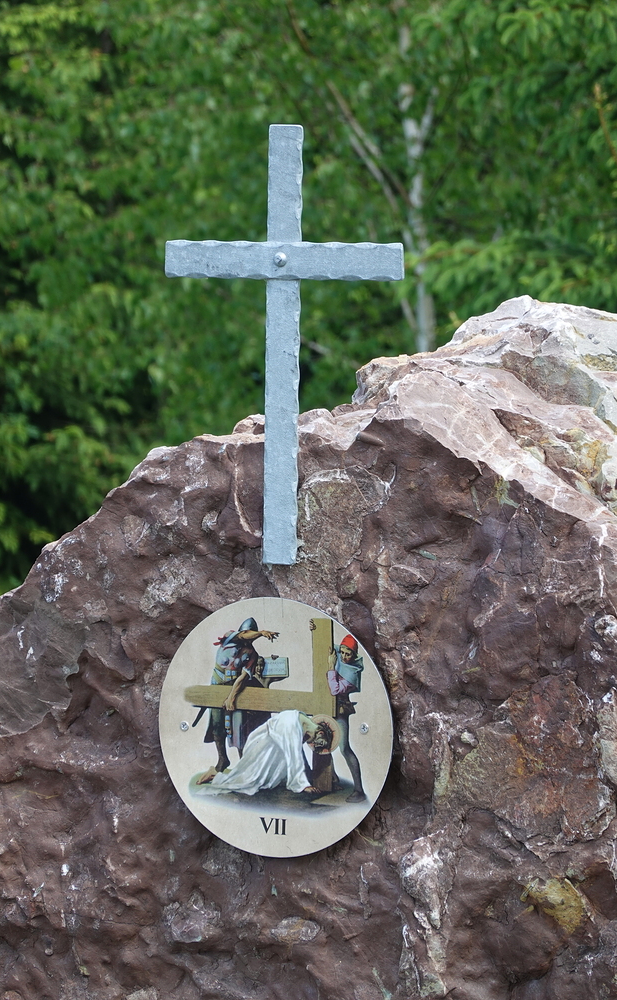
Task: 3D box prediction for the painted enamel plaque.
[{"bbox_3d":[-0.037,0.260,6.357,0.300,0.300,0.006,-1,4,26],"label":"painted enamel plaque"}]

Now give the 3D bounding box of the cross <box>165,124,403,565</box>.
[{"bbox_3d":[-0.029,-0.177,6.350,0.303,0.502,0.022,2,2,27],"label":"cross"}]

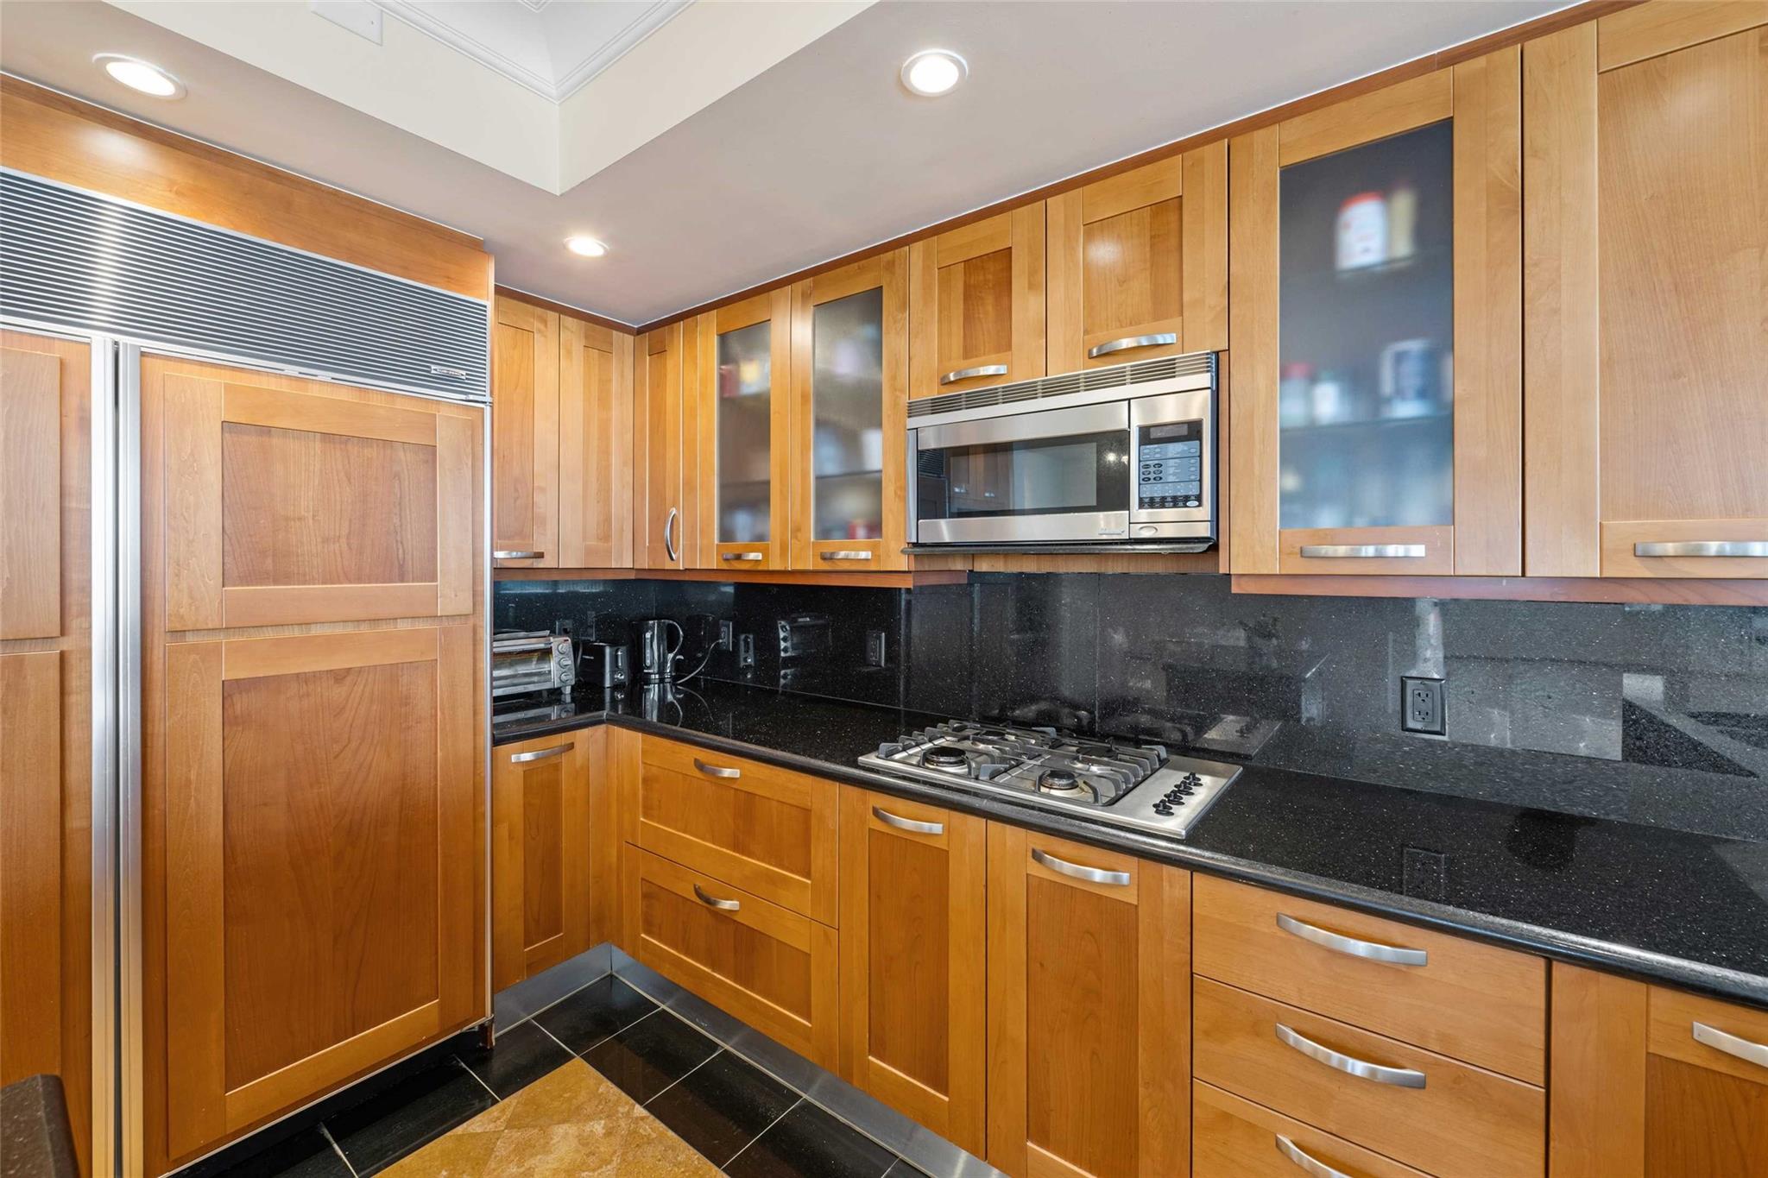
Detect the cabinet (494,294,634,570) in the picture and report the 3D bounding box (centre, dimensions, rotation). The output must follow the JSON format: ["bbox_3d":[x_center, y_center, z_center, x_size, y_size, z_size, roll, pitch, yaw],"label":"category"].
[{"bbox_3d":[-1.294,-0.534,2.560,0.332,0.913,0.604,1,1,37],"label":"cabinet"}]

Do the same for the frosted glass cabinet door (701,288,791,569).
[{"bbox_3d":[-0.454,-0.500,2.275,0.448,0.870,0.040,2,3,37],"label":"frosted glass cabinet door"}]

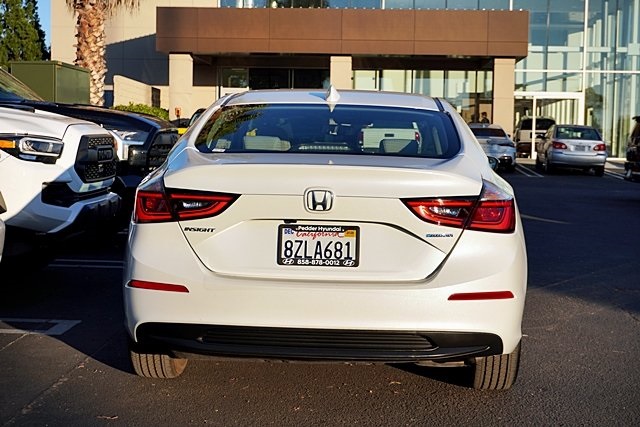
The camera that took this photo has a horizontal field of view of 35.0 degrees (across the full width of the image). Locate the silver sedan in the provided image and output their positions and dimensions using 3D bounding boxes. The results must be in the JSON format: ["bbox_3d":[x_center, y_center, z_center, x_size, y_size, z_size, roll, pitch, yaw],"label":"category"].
[{"bbox_3d":[7.669,-1.909,31.040,1.700,1.470,4.530,2,5,6],"label":"silver sedan"}]

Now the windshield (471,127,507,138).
[{"bbox_3d":[5.066,-2.420,30.797,1.300,0.330,0.650,2,5,7],"label":"windshield"}]

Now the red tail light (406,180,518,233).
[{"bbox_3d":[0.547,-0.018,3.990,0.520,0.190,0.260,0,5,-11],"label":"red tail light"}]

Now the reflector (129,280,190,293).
[{"bbox_3d":[-0.632,0.284,3.947,0.290,0.034,0.045,4,5,28],"label":"reflector"}]

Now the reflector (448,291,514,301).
[{"bbox_3d":[0.622,0.314,3.888,0.290,0.034,0.045,-1,5,-22],"label":"reflector"}]

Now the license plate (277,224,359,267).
[{"bbox_3d":[-0.005,0.122,3.823,0.311,0.160,0.020,1,5,3],"label":"license plate"}]

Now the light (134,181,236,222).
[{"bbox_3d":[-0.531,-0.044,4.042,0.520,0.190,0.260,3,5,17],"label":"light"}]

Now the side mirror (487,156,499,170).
[{"bbox_3d":[1.075,-0.303,6.628,0.210,0.150,0.150,1,5,3],"label":"side mirror"}]

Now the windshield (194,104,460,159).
[{"bbox_3d":[0.052,-0.404,4.763,1.200,0.280,0.820,1,5,3],"label":"windshield"}]

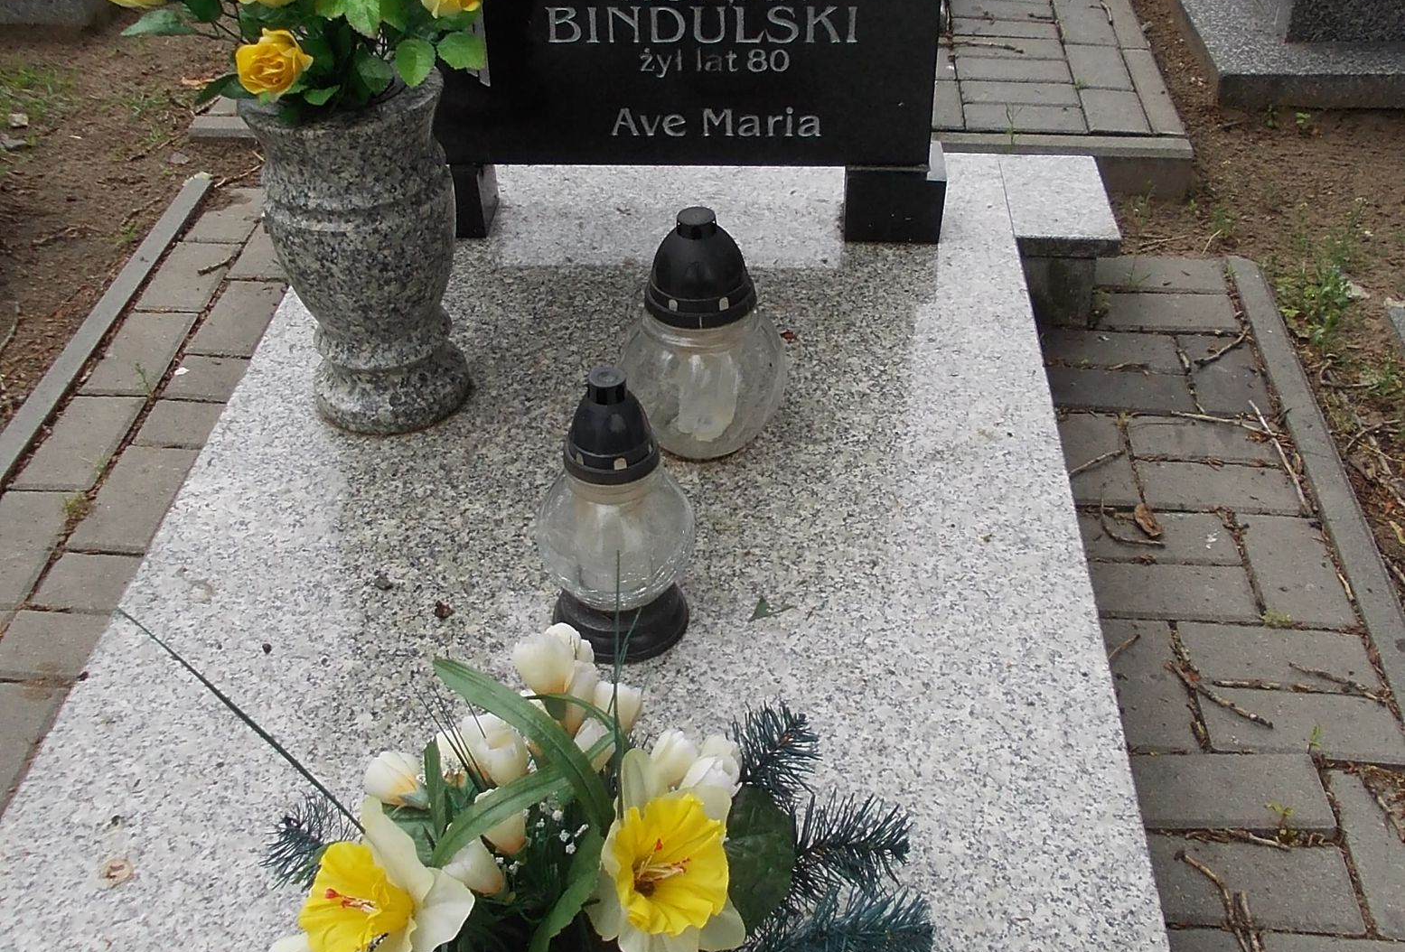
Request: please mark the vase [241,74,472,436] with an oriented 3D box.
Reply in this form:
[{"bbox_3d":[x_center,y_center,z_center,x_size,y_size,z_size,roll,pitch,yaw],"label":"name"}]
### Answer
[{"bbox_3d":[-0.344,-0.233,1.573,0.196,0.356,0.196,2,38,4],"label":"vase"}]

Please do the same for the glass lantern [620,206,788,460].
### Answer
[{"bbox_3d":[-0.002,-0.151,1.540,0.173,0.258,0.173,2,38,4],"label":"glass lantern"}]

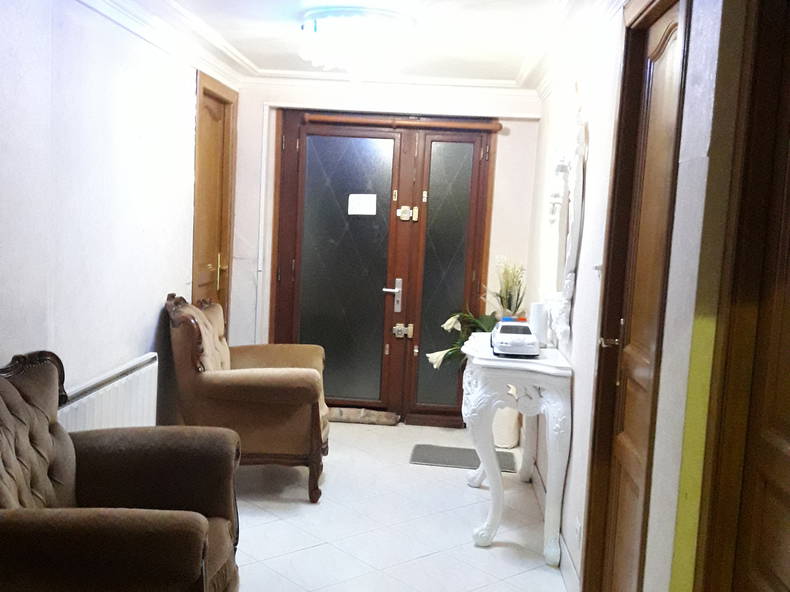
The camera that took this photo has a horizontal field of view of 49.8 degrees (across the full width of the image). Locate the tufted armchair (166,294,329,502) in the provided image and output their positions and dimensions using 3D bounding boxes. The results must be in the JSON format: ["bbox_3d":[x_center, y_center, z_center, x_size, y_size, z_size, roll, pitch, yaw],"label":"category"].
[{"bbox_3d":[-0.767,0.471,4.433,0.830,0.920,0.870,3,5,-2],"label":"tufted armchair"}]

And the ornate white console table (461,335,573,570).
[{"bbox_3d":[0.509,0.634,3.985,0.420,0.810,1.150,3,5,3],"label":"ornate white console table"}]

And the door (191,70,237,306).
[{"bbox_3d":[-1.143,-0.235,5.266,0.090,2.130,0.920,3,5,3],"label":"door"}]

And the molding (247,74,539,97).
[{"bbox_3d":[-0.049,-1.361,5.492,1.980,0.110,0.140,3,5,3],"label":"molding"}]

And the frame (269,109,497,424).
[{"bbox_3d":[-0.105,-0.181,5.693,1.450,2.050,0.120,3,5,3],"label":"frame"}]

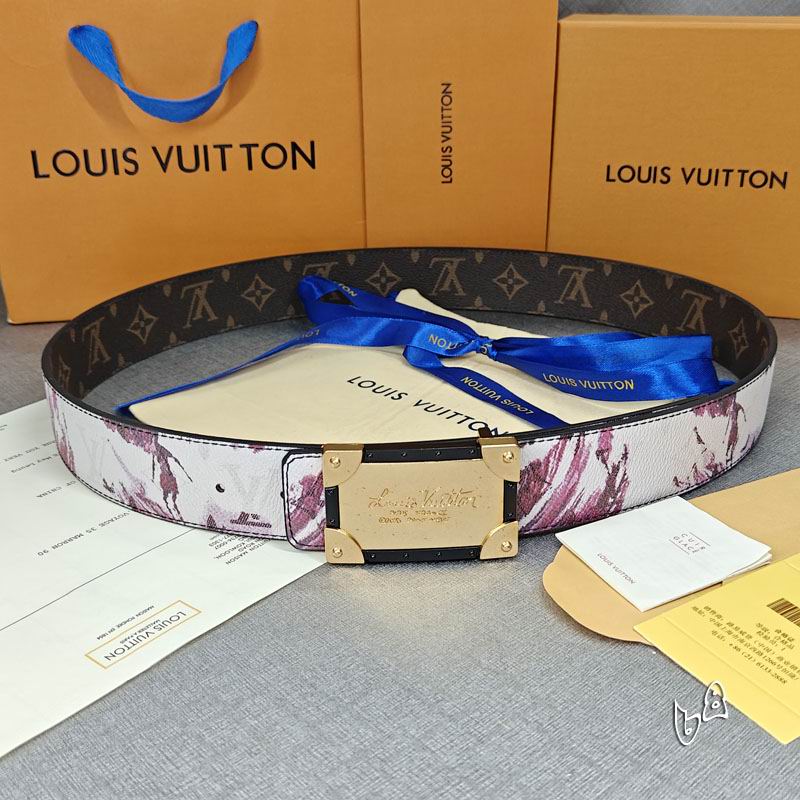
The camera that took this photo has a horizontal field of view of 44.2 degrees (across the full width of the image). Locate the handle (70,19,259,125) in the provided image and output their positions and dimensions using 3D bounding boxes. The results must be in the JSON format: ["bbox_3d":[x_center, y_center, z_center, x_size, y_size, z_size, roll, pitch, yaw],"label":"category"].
[{"bbox_3d":[-0.132,-0.185,0.558,0.106,0.053,0.026,-4,22,-8],"label":"handle"}]

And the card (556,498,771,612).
[{"bbox_3d":[0.099,0.056,0.372,0.063,0.005,0.051,-13,28,-26],"label":"card"}]

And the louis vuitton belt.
[{"bbox_3d":[0.009,-0.021,0.490,0.346,0.047,0.287,-1,25,-3],"label":"louis vuitton belt"}]

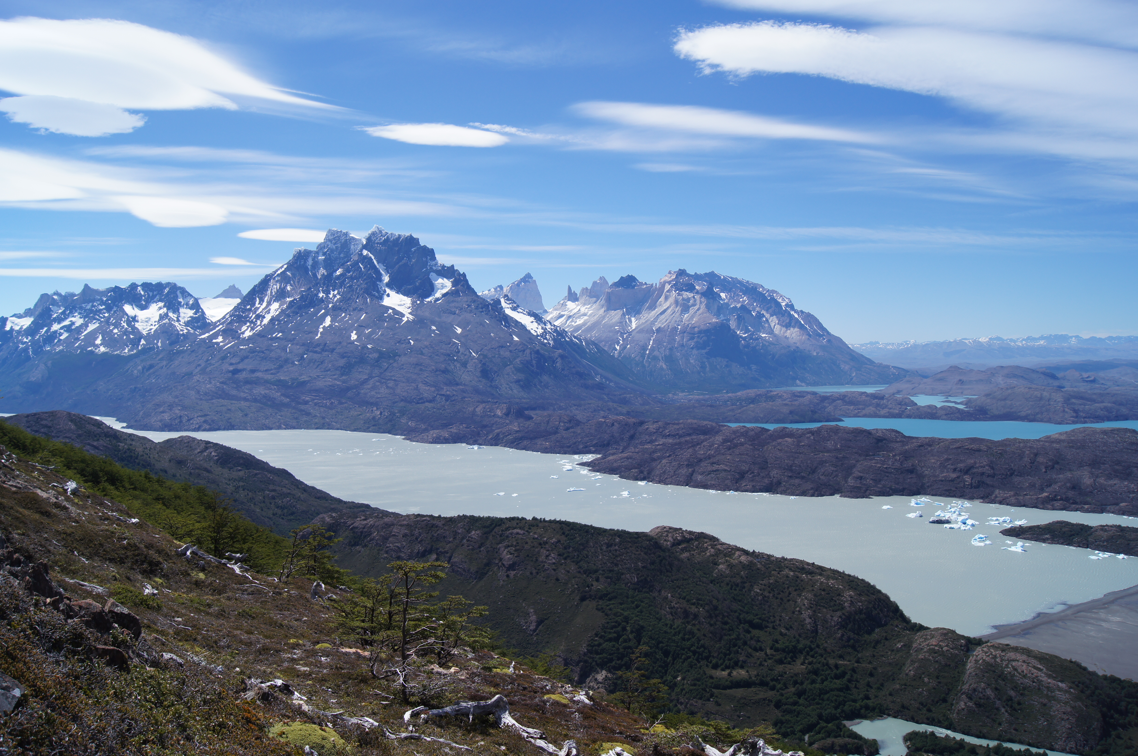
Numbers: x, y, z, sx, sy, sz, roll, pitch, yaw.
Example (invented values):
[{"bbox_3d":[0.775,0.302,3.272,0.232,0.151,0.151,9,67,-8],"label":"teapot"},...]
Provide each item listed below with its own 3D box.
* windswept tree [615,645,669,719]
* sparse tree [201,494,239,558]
[{"bbox_3d":[2.322,9.641,27.000,1.750,2.300,1.600,0,2,0],"label":"windswept tree"},{"bbox_3d":[-16.390,6.943,40.000,1.900,3.000,1.800,0,2,0],"label":"sparse tree"}]

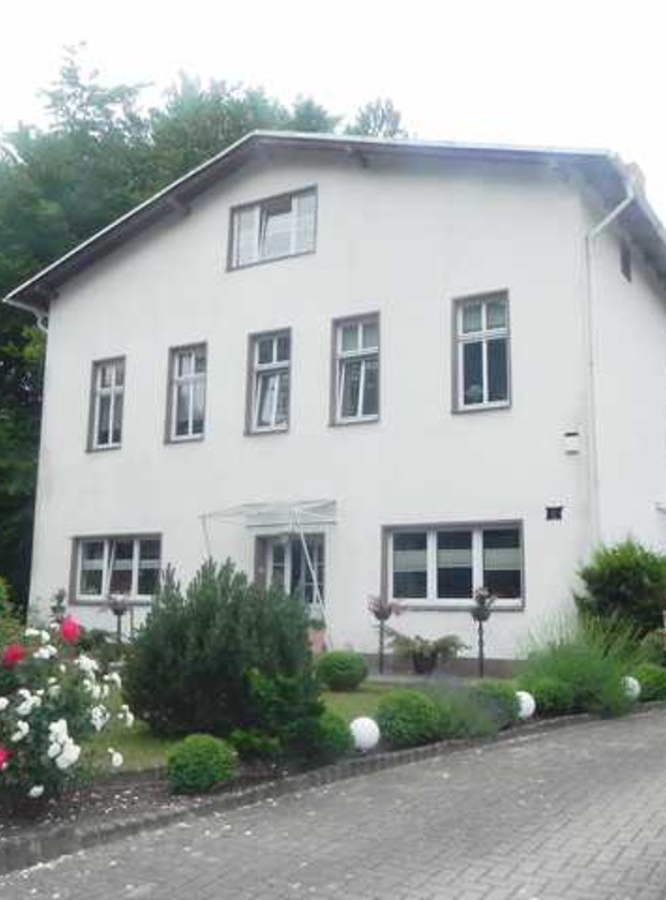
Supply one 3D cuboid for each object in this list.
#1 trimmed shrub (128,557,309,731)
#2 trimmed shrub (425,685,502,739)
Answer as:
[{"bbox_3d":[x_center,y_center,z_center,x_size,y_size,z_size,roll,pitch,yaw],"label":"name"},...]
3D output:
[{"bbox_3d":[-1.089,1.818,8.584,1.777,1.522,1.635,1,-10,0],"label":"trimmed shrub"},{"bbox_3d":[1.159,2.302,8.017,0.669,0.419,0.569,-5,-12,29],"label":"trimmed shrub"}]

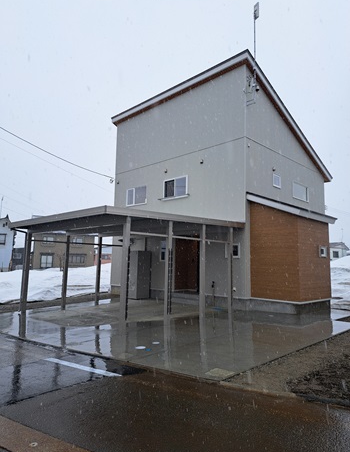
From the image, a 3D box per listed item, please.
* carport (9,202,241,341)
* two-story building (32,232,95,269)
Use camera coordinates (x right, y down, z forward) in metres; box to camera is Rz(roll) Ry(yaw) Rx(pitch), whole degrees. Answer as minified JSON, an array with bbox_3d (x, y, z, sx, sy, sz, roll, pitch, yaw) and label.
[{"bbox_3d":[-1.634,1.491,11.257,6.009,3.043,5.880,-6,-10,44],"label":"carport"},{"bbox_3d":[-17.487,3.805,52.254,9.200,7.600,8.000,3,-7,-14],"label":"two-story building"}]

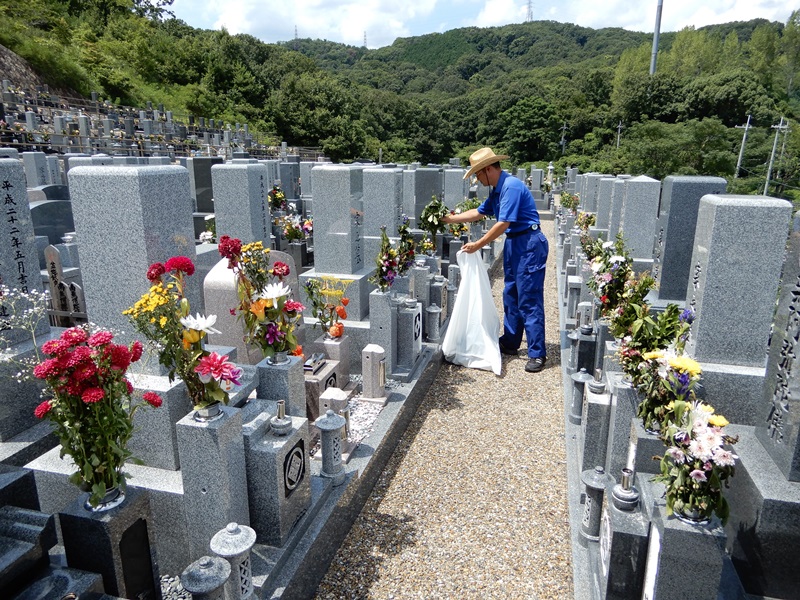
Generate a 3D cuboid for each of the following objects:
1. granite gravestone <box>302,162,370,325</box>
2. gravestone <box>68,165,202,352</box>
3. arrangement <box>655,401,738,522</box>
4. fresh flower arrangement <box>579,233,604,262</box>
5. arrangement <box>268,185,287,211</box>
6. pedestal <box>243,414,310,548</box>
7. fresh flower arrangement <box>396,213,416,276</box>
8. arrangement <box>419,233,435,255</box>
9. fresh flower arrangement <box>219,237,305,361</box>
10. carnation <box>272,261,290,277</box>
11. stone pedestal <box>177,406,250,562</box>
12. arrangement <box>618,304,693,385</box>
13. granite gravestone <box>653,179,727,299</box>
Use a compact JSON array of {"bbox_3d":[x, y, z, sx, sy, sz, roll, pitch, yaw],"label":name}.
[{"bbox_3d":[-0.425,-0.424,3.945,0.444,1.040,0.446,4,14,15],"label":"granite gravestone"},{"bbox_3d":[-0.909,-0.115,1.955,0.268,0.690,0.260,3,14,15],"label":"gravestone"},{"bbox_3d":[0.730,0.401,1.380,0.182,0.312,0.182,4,15,14],"label":"arrangement"},{"bbox_3d":[1.661,-0.454,4.790,0.234,0.251,0.234,4,15,14],"label":"fresh flower arrangement"},{"bbox_3d":[-1.988,-1.663,9.000,0.277,0.396,0.277,4,14,15],"label":"arrangement"},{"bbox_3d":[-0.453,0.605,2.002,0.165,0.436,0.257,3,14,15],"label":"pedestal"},{"bbox_3d":[0.046,-0.382,3.887,0.140,0.420,0.145,3,14,15],"label":"fresh flower arrangement"},{"bbox_3d":[0.235,-0.484,4.928,0.134,0.178,0.139,4,14,15],"label":"arrangement"},{"bbox_3d":[-0.535,-0.002,2.158,0.307,0.465,0.277,4,14,15],"label":"fresh flower arrangement"},{"bbox_3d":[-0.449,-0.119,2.104,0.060,0.052,0.060,0,13,0],"label":"carnation"},{"bbox_3d":[-0.581,0.614,1.768,0.137,0.523,0.137,3,14,15],"label":"stone pedestal"},{"bbox_3d":[1.007,0.174,2.199,0.264,0.298,0.278,4,15,14],"label":"arrangement"},{"bbox_3d":[1.760,-0.381,3.396,0.282,0.740,0.277,4,14,15],"label":"granite gravestone"}]

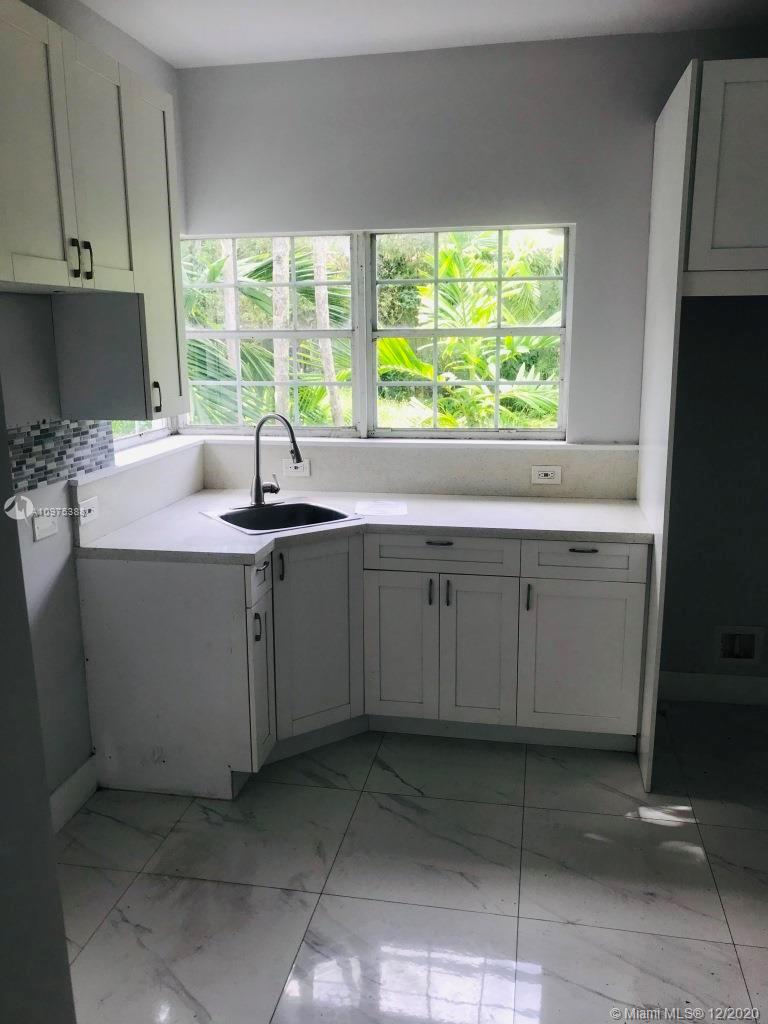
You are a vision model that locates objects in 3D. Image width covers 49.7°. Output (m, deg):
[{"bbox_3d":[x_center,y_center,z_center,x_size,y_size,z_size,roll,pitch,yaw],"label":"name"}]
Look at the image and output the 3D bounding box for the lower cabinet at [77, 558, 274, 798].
[{"bbox_3d":[-0.728,0.570,3.026,0.610,0.880,0.245,2,12,11],"label":"lower cabinet"}]

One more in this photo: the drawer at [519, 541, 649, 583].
[{"bbox_3d":[0.784,0.134,3.303,0.455,0.145,0.500,2,12,11],"label":"drawer"}]

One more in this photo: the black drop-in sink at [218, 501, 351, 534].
[{"bbox_3d":[-0.420,0.095,3.369,0.480,0.180,0.480,-9,15,-33],"label":"black drop-in sink"}]

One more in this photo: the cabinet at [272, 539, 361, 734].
[{"bbox_3d":[-0.411,0.424,3.421,0.410,0.765,0.600,-9,15,-33],"label":"cabinet"}]

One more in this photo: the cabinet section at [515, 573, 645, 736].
[{"bbox_3d":[0.792,0.500,3.413,0.457,0.614,0.540,2,12,10],"label":"cabinet section"}]

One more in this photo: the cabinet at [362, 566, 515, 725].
[{"bbox_3d":[0.279,0.472,3.530,0.602,0.607,0.600,2,12,11],"label":"cabinet"}]

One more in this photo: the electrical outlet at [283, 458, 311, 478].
[{"bbox_3d":[-0.408,-0.202,3.828,0.127,0.080,0.015,2,12,11],"label":"electrical outlet"}]

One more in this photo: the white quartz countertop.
[{"bbox_3d":[0.015,0.054,3.226,1.965,0.038,1.117,2,12,11],"label":"white quartz countertop"}]

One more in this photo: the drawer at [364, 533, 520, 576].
[{"bbox_3d":[0.265,0.114,3.400,0.602,0.148,0.500,2,12,11],"label":"drawer"}]

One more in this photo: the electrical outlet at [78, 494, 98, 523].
[{"bbox_3d":[-1.035,-0.001,2.915,0.015,0.080,0.122,2,12,11],"label":"electrical outlet"}]

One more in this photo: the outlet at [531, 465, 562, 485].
[{"bbox_3d":[0.710,-0.160,3.619,0.125,0.081,0.015,2,12,11],"label":"outlet"}]

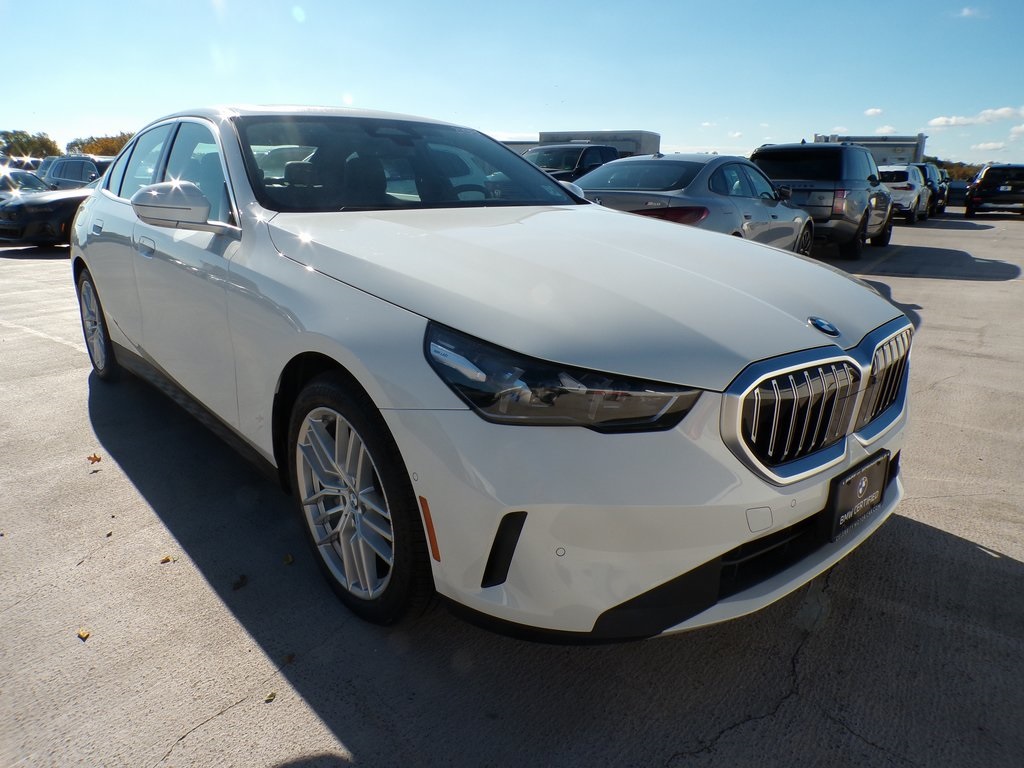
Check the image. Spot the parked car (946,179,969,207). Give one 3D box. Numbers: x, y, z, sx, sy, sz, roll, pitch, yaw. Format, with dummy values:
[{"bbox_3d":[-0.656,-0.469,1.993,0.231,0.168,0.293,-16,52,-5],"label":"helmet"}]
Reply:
[{"bbox_3d":[24.676,-10.579,39.098,1.860,1.480,4.600,11,19,33],"label":"parked car"}]

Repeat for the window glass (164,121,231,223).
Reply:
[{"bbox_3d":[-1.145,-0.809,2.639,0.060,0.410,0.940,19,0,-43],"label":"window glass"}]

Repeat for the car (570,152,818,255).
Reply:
[{"bbox_3d":[2.155,-1.930,8.349,1.852,1.448,4.783,11,19,34],"label":"car"}]

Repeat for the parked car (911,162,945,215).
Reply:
[{"bbox_3d":[15.153,-7.353,26.996,1.980,1.800,4.950,12,19,33],"label":"parked car"}]

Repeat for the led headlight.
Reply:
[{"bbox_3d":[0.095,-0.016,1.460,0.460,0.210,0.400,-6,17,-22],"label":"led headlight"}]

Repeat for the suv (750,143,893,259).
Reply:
[{"bbox_3d":[5.597,-3.349,12.755,2.000,1.810,5.000,11,19,33],"label":"suv"}]

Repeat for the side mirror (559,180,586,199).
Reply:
[{"bbox_3d":[0.298,-0.932,3.571,0.250,0.165,0.170,-13,21,-39],"label":"side mirror"}]

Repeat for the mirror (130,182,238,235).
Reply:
[{"bbox_3d":[-1.017,-0.551,2.215,0.240,0.165,0.300,-13,21,-38],"label":"mirror"}]

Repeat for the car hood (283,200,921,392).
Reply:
[{"bbox_3d":[0.302,-0.373,2.218,1.650,0.330,1.550,-13,21,-38],"label":"car hood"}]

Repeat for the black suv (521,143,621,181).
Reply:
[{"bbox_3d":[1.400,-4.475,16.457,2.000,1.900,5.600,11,19,34],"label":"black suv"}]

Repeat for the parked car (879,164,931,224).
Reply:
[{"bbox_3d":[12.104,-6.037,22.578,1.880,1.660,4.650,11,19,33],"label":"parked car"}]

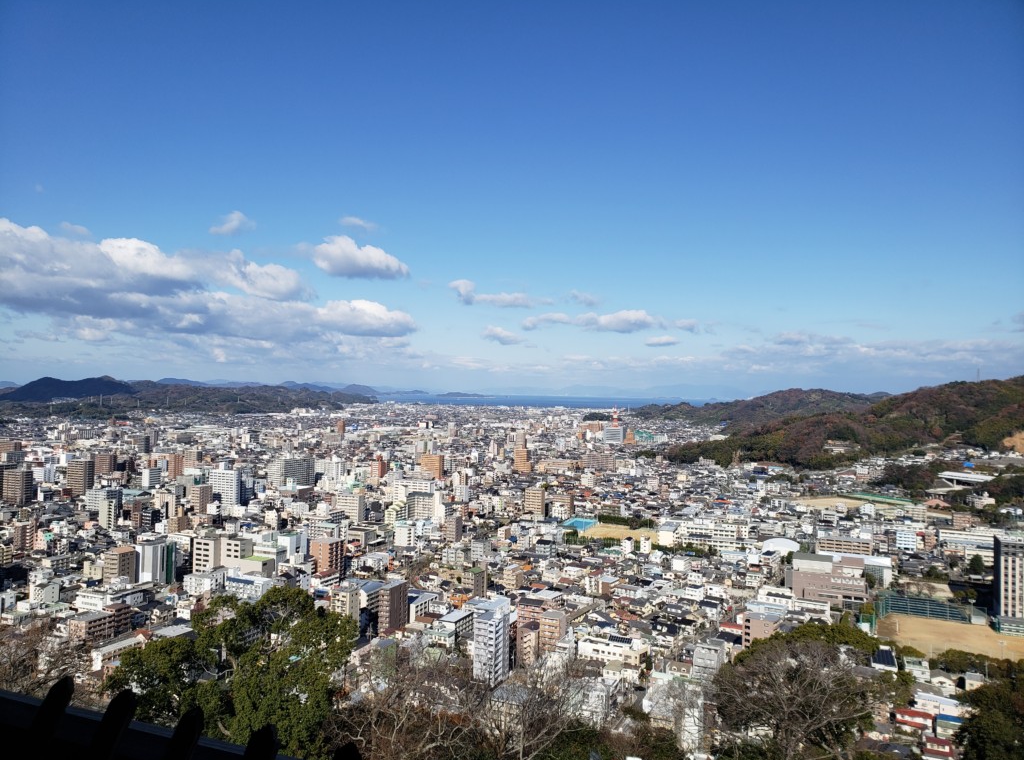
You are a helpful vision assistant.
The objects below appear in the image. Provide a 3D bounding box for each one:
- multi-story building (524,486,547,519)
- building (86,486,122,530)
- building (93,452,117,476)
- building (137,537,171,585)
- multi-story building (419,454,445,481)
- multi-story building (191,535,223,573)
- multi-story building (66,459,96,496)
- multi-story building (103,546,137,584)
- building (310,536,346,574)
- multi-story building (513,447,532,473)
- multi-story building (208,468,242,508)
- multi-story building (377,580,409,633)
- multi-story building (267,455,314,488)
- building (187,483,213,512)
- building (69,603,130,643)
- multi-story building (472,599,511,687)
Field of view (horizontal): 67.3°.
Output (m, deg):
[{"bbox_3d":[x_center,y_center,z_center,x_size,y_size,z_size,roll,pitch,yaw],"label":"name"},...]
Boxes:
[{"bbox_3d":[23.380,120.000,759.110,17.360,29.200,11.980,1,-1,23],"label":"multi-story building"},{"bbox_3d":[-381.470,118.820,721.420,26.790,36.760,17.210,1,-1,23],"label":"building"},{"bbox_3d":[-576.150,120.710,1090.630,30.370,33.660,11.070,1,-1,20],"label":"building"},{"bbox_3d":[-238.110,120.360,508.610,13.560,29.820,13.920,1,-1,19],"label":"building"},{"bbox_3d":[-111.230,121.180,1078.060,29.770,34.580,14.790,1,-1,24],"label":"multi-story building"},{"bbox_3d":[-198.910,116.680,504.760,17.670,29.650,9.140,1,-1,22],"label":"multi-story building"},{"bbox_3d":[-518.330,116.740,924.300,26.400,42.250,15.060,1,-1,20],"label":"multi-story building"},{"bbox_3d":[-252.290,122.480,494.190,12.090,24.600,13.400,1,-1,20],"label":"multi-story building"},{"bbox_3d":[-130.940,125.730,547.100,16.820,25.510,19.370,1,-1,24],"label":"building"},{"bbox_3d":[17.510,130.540,1219.840,26.270,43.600,11.240,1,-1,22],"label":"multi-story building"},{"bbox_3d":[-318.570,119.970,854.350,34.070,40.950,13.000,1,-1,19],"label":"multi-story building"},{"bbox_3d":[-65.280,124.350,422.370,7.000,25.460,22.110,1,-1,18],"label":"multi-story building"},{"bbox_3d":[-298.000,122.520,1040.560,29.470,40.320,57.440,1,-1,28],"label":"multi-story building"},{"bbox_3d":[-305.610,121.410,757.260,11.300,34.900,15.850,1,-1,23],"label":"building"},{"bbox_3d":[-210.710,123.900,394.850,11.250,14.000,27.290,1,-1,22],"label":"building"},{"bbox_3d":[-8.550,111.610,331.410,9.220,34.500,15.930,1,-1,25],"label":"multi-story building"}]

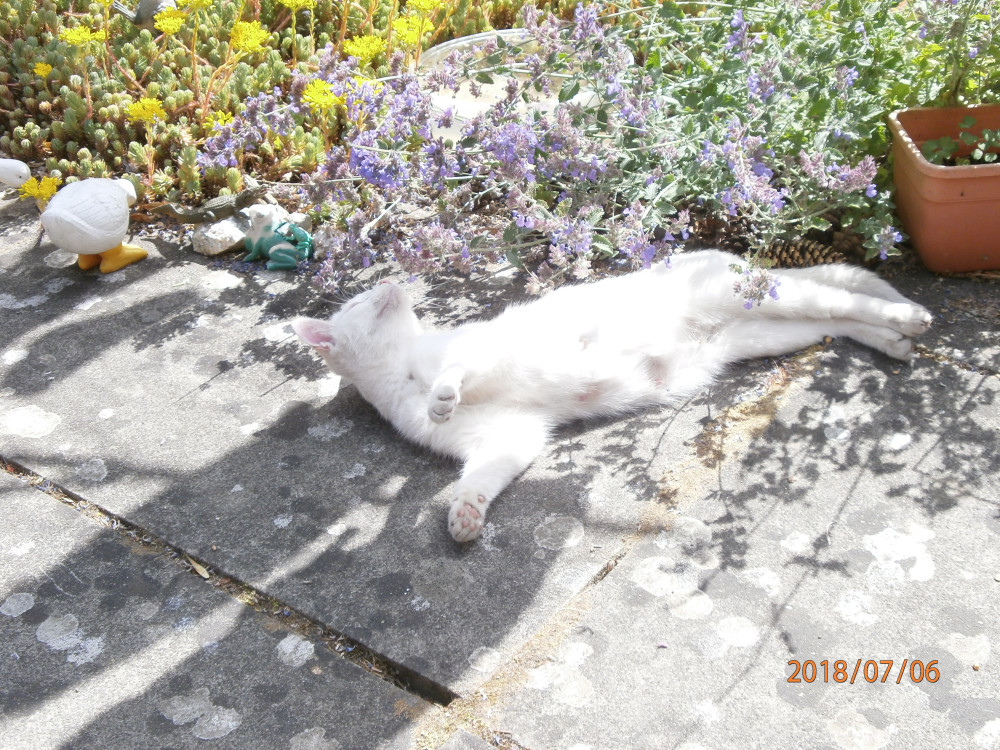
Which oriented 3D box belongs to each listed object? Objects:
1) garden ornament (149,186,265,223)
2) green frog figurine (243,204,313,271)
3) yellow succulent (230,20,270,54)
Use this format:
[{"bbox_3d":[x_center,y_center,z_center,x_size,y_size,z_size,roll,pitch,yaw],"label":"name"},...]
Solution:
[{"bbox_3d":[-0.396,-0.231,1.820,0.165,0.055,0.055,-8,31,-13],"label":"garden ornament"},{"bbox_3d":[-0.285,-0.178,1.718,0.090,0.073,0.070,-17,34,-27],"label":"green frog figurine"},{"bbox_3d":[-0.381,-0.514,2.031,0.060,0.040,0.055,0,30,0],"label":"yellow succulent"}]

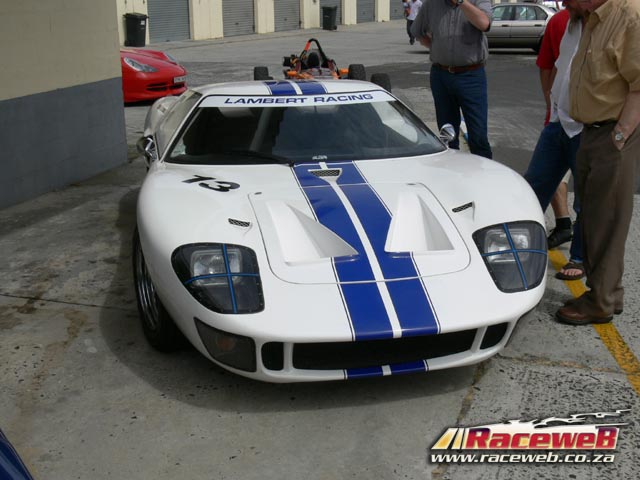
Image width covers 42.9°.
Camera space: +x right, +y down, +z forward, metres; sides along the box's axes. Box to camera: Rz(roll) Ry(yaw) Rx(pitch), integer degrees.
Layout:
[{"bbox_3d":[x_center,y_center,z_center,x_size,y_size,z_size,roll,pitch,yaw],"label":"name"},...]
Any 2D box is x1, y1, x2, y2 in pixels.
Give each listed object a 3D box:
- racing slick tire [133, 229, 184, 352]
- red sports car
[{"bbox_3d":[-0.613,0.202,3.534,0.230,0.616,0.616,-8,18,-24],"label":"racing slick tire"},{"bbox_3d":[-4.083,-2.705,12.333,4.400,1.290,1.780,4,17,15],"label":"red sports car"}]

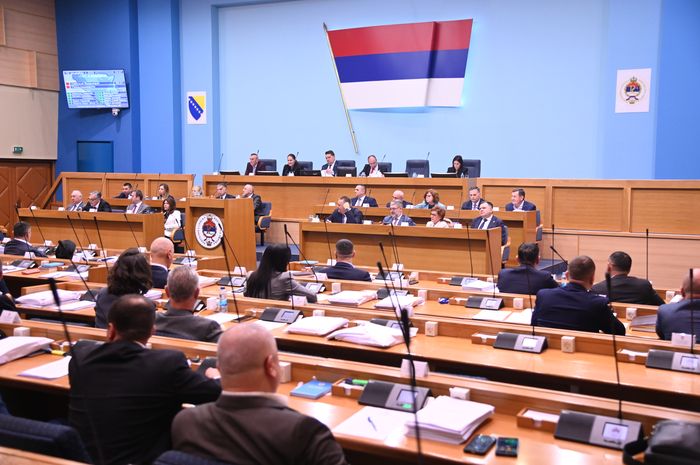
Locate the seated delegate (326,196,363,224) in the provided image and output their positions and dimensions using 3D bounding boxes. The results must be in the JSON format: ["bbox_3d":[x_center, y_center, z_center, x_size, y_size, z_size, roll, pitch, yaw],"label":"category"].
[{"bbox_3d":[-0.102,0.067,13.591,0.550,1.269,0.720,3,6,31],"label":"seated delegate"}]

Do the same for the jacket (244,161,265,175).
[{"bbox_3d":[-2.034,-1.206,18.330,0.490,0.610,0.350,3,6,31],"label":"jacket"}]

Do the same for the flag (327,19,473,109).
[{"bbox_3d":[0.995,-3.557,18.404,3.541,1.789,0.150,3,6,31],"label":"flag"}]

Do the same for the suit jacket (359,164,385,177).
[{"bbox_3d":[0.433,-1.030,16.837,0.490,0.610,0.350,2,5,23],"label":"suit jacket"}]

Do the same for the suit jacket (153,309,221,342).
[{"bbox_3d":[-0.972,0.737,4.989,0.480,0.600,0.320,1,5,14],"label":"suit jacket"}]

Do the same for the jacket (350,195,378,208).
[{"bbox_3d":[0.219,-0.365,14.952,0.500,0.600,0.350,3,6,30],"label":"jacket"}]

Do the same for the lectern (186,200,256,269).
[{"bbox_3d":[-2.062,0.049,13.613,0.770,1.190,0.740,3,6,30],"label":"lectern"}]

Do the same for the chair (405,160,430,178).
[{"bbox_3d":[1.294,-0.791,16.378,0.600,1.190,0.650,2,5,25],"label":"chair"}]

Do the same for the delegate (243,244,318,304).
[{"bbox_3d":[-0.486,0.693,6.444,0.460,1.220,0.720,4,6,35],"label":"delegate"}]

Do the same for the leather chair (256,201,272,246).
[{"bbox_3d":[-1.878,-0.158,16.373,0.600,0.820,0.600,3,6,30],"label":"leather chair"}]

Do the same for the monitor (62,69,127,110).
[{"bbox_3d":[-6.317,-3.575,21.341,1.660,0.945,0.070,1,20,12],"label":"monitor"}]

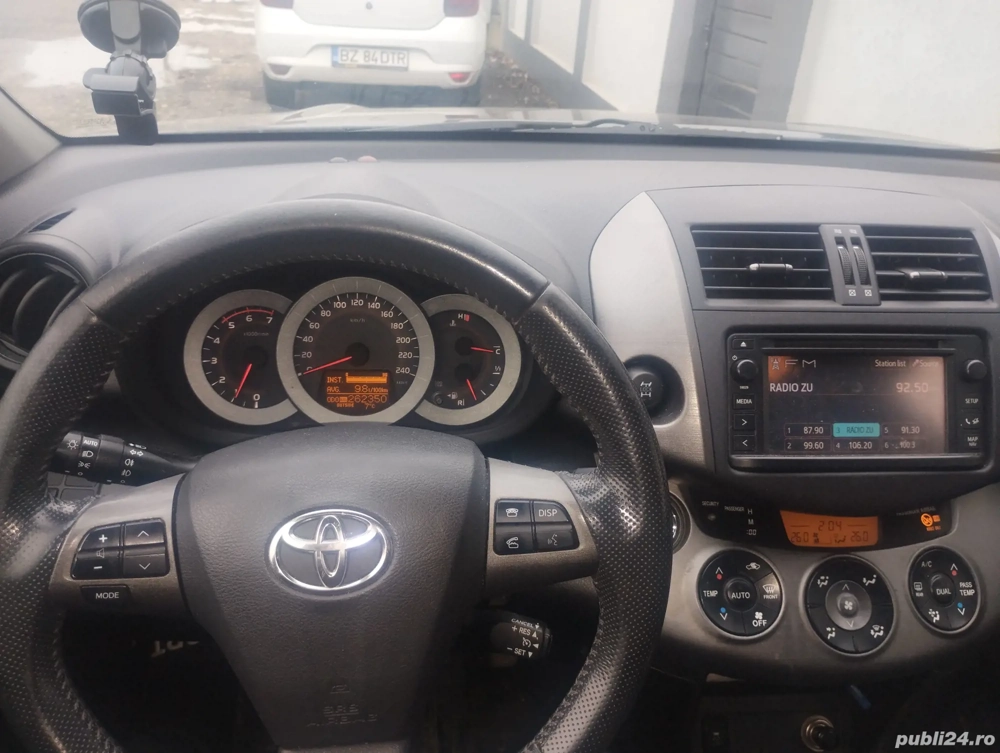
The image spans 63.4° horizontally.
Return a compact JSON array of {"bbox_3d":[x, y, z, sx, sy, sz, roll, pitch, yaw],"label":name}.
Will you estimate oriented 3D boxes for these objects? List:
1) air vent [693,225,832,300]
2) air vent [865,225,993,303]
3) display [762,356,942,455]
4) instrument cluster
[{"bbox_3d":[0.199,-0.083,0.619,0.106,0.025,0.064,1,68,-4],"label":"air vent"},{"bbox_3d":[0.328,-0.084,0.631,0.099,0.025,0.064,1,68,-7],"label":"air vent"},{"bbox_3d":[0.261,0.021,0.601,0.138,0.074,0.012,1,-4,-5],"label":"display"},{"bbox_3d":[-0.117,-0.017,0.663,0.272,0.122,0.045,1,-2,-5],"label":"instrument cluster"}]

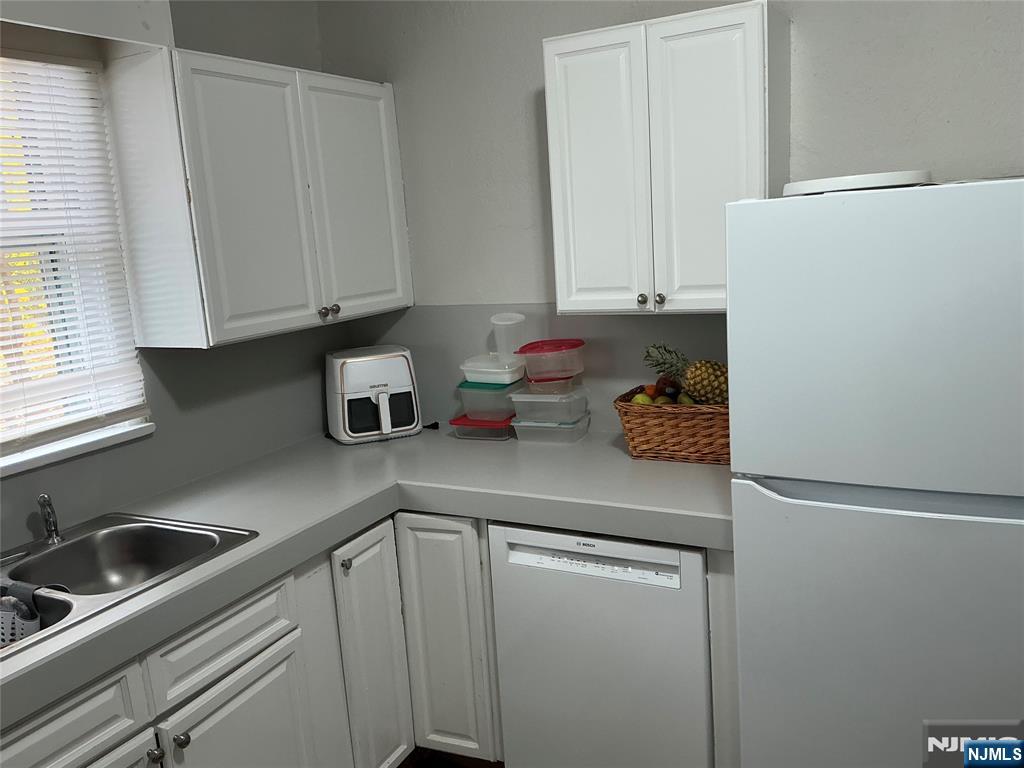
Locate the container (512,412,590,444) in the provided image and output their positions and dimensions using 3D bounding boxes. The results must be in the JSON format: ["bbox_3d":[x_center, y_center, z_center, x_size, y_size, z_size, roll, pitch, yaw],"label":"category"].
[{"bbox_3d":[0.139,0.150,2.821,0.232,0.062,0.180,1,11,22],"label":"container"}]

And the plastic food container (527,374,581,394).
[{"bbox_3d":[0.136,-0.005,2.802,0.170,0.060,0.165,-4,11,1],"label":"plastic food container"}]

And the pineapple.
[{"bbox_3d":[0.538,-0.037,2.483,0.310,0.130,0.130,29,23,25],"label":"pineapple"}]

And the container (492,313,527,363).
[{"bbox_3d":[-0.004,-0.149,2.840,0.125,0.164,0.125,-4,11,1],"label":"container"}]

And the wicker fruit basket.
[{"bbox_3d":[0.542,0.127,2.515,0.400,0.170,0.270,1,12,24],"label":"wicker fruit basket"}]

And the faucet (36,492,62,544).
[{"bbox_3d":[-1.154,0.334,2.062,0.052,0.132,0.042,2,12,28],"label":"faucet"}]

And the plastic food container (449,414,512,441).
[{"bbox_3d":[-0.069,0.150,2.907,0.243,0.057,0.175,2,12,27],"label":"plastic food container"}]

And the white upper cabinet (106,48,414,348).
[{"bbox_3d":[-0.732,-0.575,2.645,0.295,0.772,0.968,2,12,28],"label":"white upper cabinet"}]

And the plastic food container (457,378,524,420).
[{"bbox_3d":[-0.068,0.057,2.916,0.197,0.122,0.158,4,13,34],"label":"plastic food container"}]

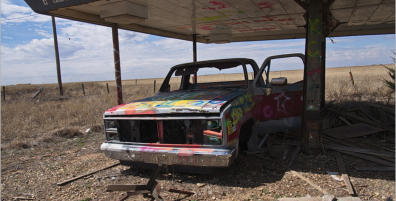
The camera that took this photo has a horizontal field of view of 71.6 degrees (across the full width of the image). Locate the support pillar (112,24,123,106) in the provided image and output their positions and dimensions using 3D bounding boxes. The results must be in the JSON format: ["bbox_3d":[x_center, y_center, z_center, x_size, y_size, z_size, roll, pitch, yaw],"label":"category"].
[{"bbox_3d":[-2.014,-0.586,6.960,0.135,2.570,0.135,1,7,25],"label":"support pillar"}]

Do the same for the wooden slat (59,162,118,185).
[{"bbox_3d":[-1.489,1.020,3.885,0.050,0.030,0.999,3,8,36],"label":"wooden slat"}]

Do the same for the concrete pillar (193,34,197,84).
[{"bbox_3d":[-0.092,-0.912,9.458,0.130,2.670,0.130,1,7,25],"label":"concrete pillar"}]

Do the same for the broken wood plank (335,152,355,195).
[{"bbox_3d":[1.945,0.916,3.674,0.085,0.030,1.540,1,7,22],"label":"broken wood plank"}]

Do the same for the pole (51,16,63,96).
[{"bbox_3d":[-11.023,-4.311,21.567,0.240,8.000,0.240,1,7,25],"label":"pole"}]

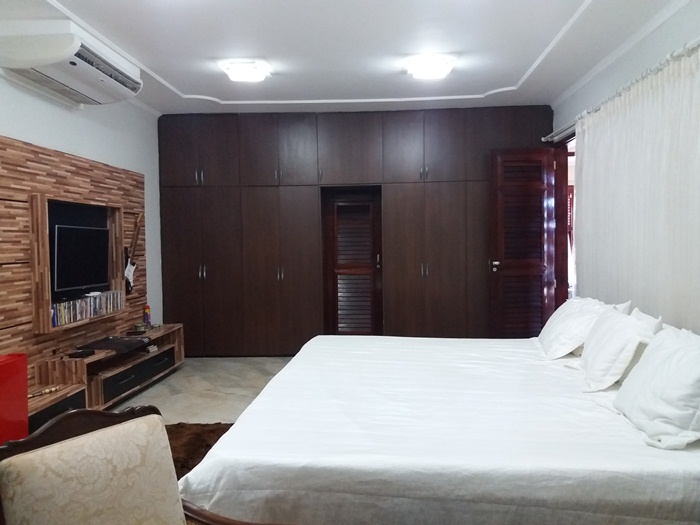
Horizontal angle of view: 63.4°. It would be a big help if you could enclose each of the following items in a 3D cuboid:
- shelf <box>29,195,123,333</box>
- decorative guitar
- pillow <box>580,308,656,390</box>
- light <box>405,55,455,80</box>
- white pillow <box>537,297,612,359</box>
[{"bbox_3d":[-2.414,-0.005,5.140,0.160,1.104,1.296,-1,2,4],"label":"shelf"},{"bbox_3d":[-2.365,-0.106,6.254,0.070,0.960,0.330,-1,-20,4],"label":"decorative guitar"},{"bbox_3d":[1.439,0.453,3.129,0.160,0.450,0.650,38,13,14],"label":"pillow"},{"bbox_3d":[0.732,-1.764,5.149,0.430,0.120,0.430,-1,2,4],"label":"light"},{"bbox_3d":[1.533,0.418,3.944,0.170,0.460,0.680,40,11,9],"label":"white pillow"}]

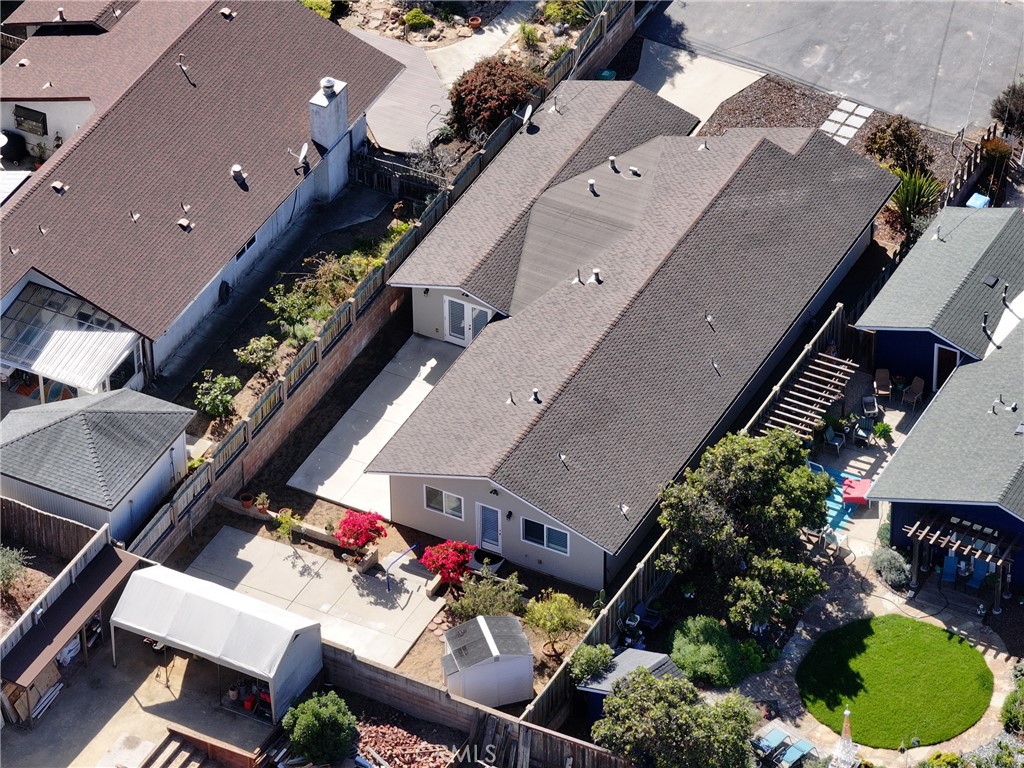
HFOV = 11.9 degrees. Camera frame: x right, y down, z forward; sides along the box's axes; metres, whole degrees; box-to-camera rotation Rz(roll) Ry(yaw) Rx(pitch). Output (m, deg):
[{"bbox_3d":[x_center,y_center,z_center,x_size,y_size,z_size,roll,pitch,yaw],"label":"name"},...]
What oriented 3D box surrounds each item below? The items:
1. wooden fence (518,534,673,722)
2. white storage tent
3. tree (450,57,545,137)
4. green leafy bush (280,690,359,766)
[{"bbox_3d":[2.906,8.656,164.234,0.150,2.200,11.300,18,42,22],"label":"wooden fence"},{"bbox_3d":[-9.934,8.478,165.148,6.317,2.850,3.144,18,42,22],"label":"white storage tent"},{"bbox_3d":[-0.662,-11.545,196.138,3.700,2.800,3.400,0,39,0],"label":"tree"},{"bbox_3d":[-6.395,11.471,163.981,2.500,2.450,2.500,-1,39,0],"label":"green leafy bush"}]

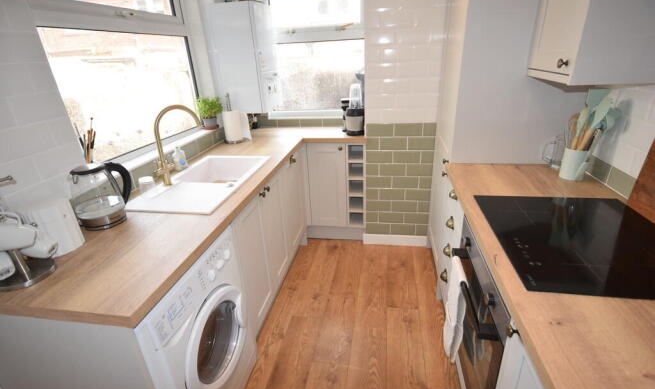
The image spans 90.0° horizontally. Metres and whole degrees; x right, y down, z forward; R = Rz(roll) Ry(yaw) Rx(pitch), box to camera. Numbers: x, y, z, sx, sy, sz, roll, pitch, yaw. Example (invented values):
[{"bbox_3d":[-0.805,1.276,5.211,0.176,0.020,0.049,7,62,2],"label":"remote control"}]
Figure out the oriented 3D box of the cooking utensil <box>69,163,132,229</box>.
[{"bbox_3d":[-0.894,0.002,1.310,0.215,0.240,0.165,-15,26,-24],"label":"cooking utensil"}]

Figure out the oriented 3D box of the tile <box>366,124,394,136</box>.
[{"bbox_3d":[0.385,-0.468,2.402,0.200,0.100,0.009,1,24,10],"label":"tile"}]

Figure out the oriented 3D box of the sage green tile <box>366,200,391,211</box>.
[{"bbox_3d":[0.410,0.095,2.613,0.199,0.098,0.010,1,24,11],"label":"sage green tile"}]

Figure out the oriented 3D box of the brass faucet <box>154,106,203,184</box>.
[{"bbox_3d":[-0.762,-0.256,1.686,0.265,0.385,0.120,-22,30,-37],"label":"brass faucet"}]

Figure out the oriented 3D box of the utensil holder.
[{"bbox_3d":[1.145,-0.144,1.516,0.096,0.137,0.096,-18,28,-31],"label":"utensil holder"}]

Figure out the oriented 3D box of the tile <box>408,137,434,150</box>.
[{"bbox_3d":[0.683,-0.366,2.377,0.193,0.100,0.009,1,24,10],"label":"tile"}]

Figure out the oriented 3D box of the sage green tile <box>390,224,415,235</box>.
[{"bbox_3d":[0.625,0.287,2.695,0.200,0.100,0.009,1,24,10],"label":"sage green tile"}]

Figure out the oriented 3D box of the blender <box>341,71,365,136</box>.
[{"bbox_3d":[0.210,-0.639,2.447,0.150,0.384,0.148,2,24,10],"label":"blender"}]

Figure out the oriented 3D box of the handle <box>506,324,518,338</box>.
[{"bbox_3d":[0.494,0.366,0.878,0.028,0.032,0.032,1,24,10],"label":"handle"}]

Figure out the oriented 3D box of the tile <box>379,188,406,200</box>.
[{"bbox_3d":[0.508,0.004,2.573,0.199,0.100,0.009,1,24,10],"label":"tile"}]

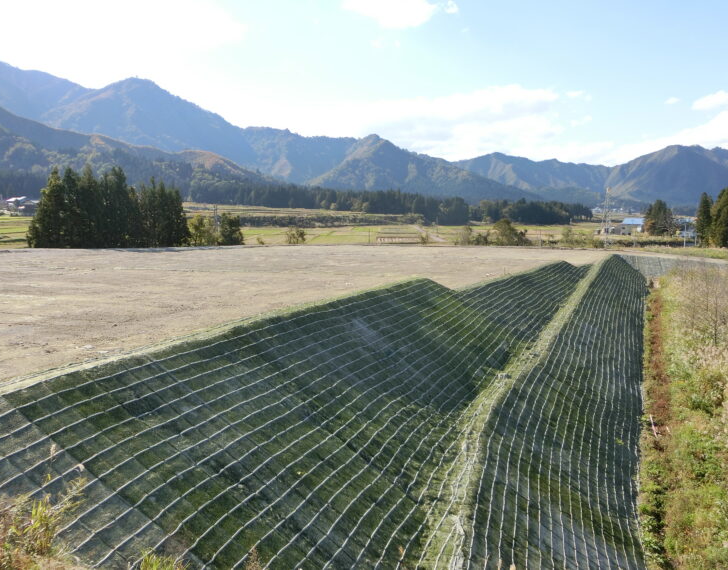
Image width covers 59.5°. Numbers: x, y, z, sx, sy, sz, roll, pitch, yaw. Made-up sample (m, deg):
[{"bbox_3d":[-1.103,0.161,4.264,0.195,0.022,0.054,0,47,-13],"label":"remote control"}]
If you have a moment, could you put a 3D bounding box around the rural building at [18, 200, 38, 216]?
[{"bbox_3d":[-173.371,-39.650,330.000,11.000,8.300,8.500,-3,8,-18],"label":"rural building"}]

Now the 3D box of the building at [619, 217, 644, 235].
[{"bbox_3d":[107.335,-23.630,255.000,11.000,7.400,8.000,4,9,24],"label":"building"}]

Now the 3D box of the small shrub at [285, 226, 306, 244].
[{"bbox_3d":[-13.125,-9.389,122.000,4.100,3.600,3.800,0,8,0],"label":"small shrub"}]

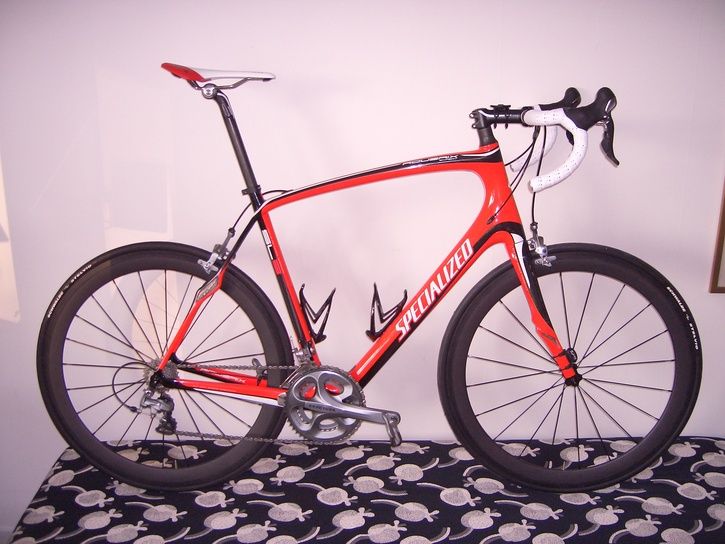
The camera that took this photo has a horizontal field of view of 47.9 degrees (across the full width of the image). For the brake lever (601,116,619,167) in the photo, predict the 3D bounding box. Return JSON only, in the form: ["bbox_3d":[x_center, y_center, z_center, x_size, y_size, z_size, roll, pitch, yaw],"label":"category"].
[{"bbox_3d":[0.526,-0.281,1.736,0.046,0.110,0.024,1,12,5],"label":"brake lever"}]

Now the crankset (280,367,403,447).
[{"bbox_3d":[-0.051,0.344,2.036,0.296,0.208,0.070,0,12,1],"label":"crankset"}]

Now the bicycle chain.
[{"bbox_3d":[-0.253,0.335,2.057,0.516,0.213,0.032,0,11,1],"label":"bicycle chain"}]

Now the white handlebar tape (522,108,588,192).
[{"bbox_3d":[0.419,-0.270,1.814,0.130,0.175,0.195,1,12,5],"label":"white handlebar tape"}]

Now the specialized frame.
[{"bbox_3d":[0.008,-0.046,2.019,1.040,0.803,0.144,0,12,1],"label":"specialized frame"}]

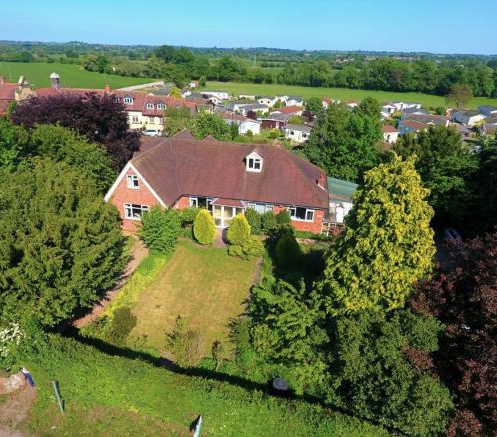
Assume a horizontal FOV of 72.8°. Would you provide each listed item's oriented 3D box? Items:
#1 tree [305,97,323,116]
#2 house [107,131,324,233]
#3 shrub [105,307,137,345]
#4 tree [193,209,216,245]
[{"bbox_3d":[16.883,-28.778,86.153,4.700,4.800,4.500,1,27,0],"label":"tree"},{"bbox_3d":[-2.000,-4.547,35.858,20.700,6.500,14.400,6,27,8],"label":"house"},{"bbox_3d":[-6.852,5.882,18.404,1.500,2.200,1.500,1,27,0],"label":"shrub"},{"bbox_3d":[-3.784,0.604,29.298,1.800,3.200,1.800,1,27,0],"label":"tree"}]

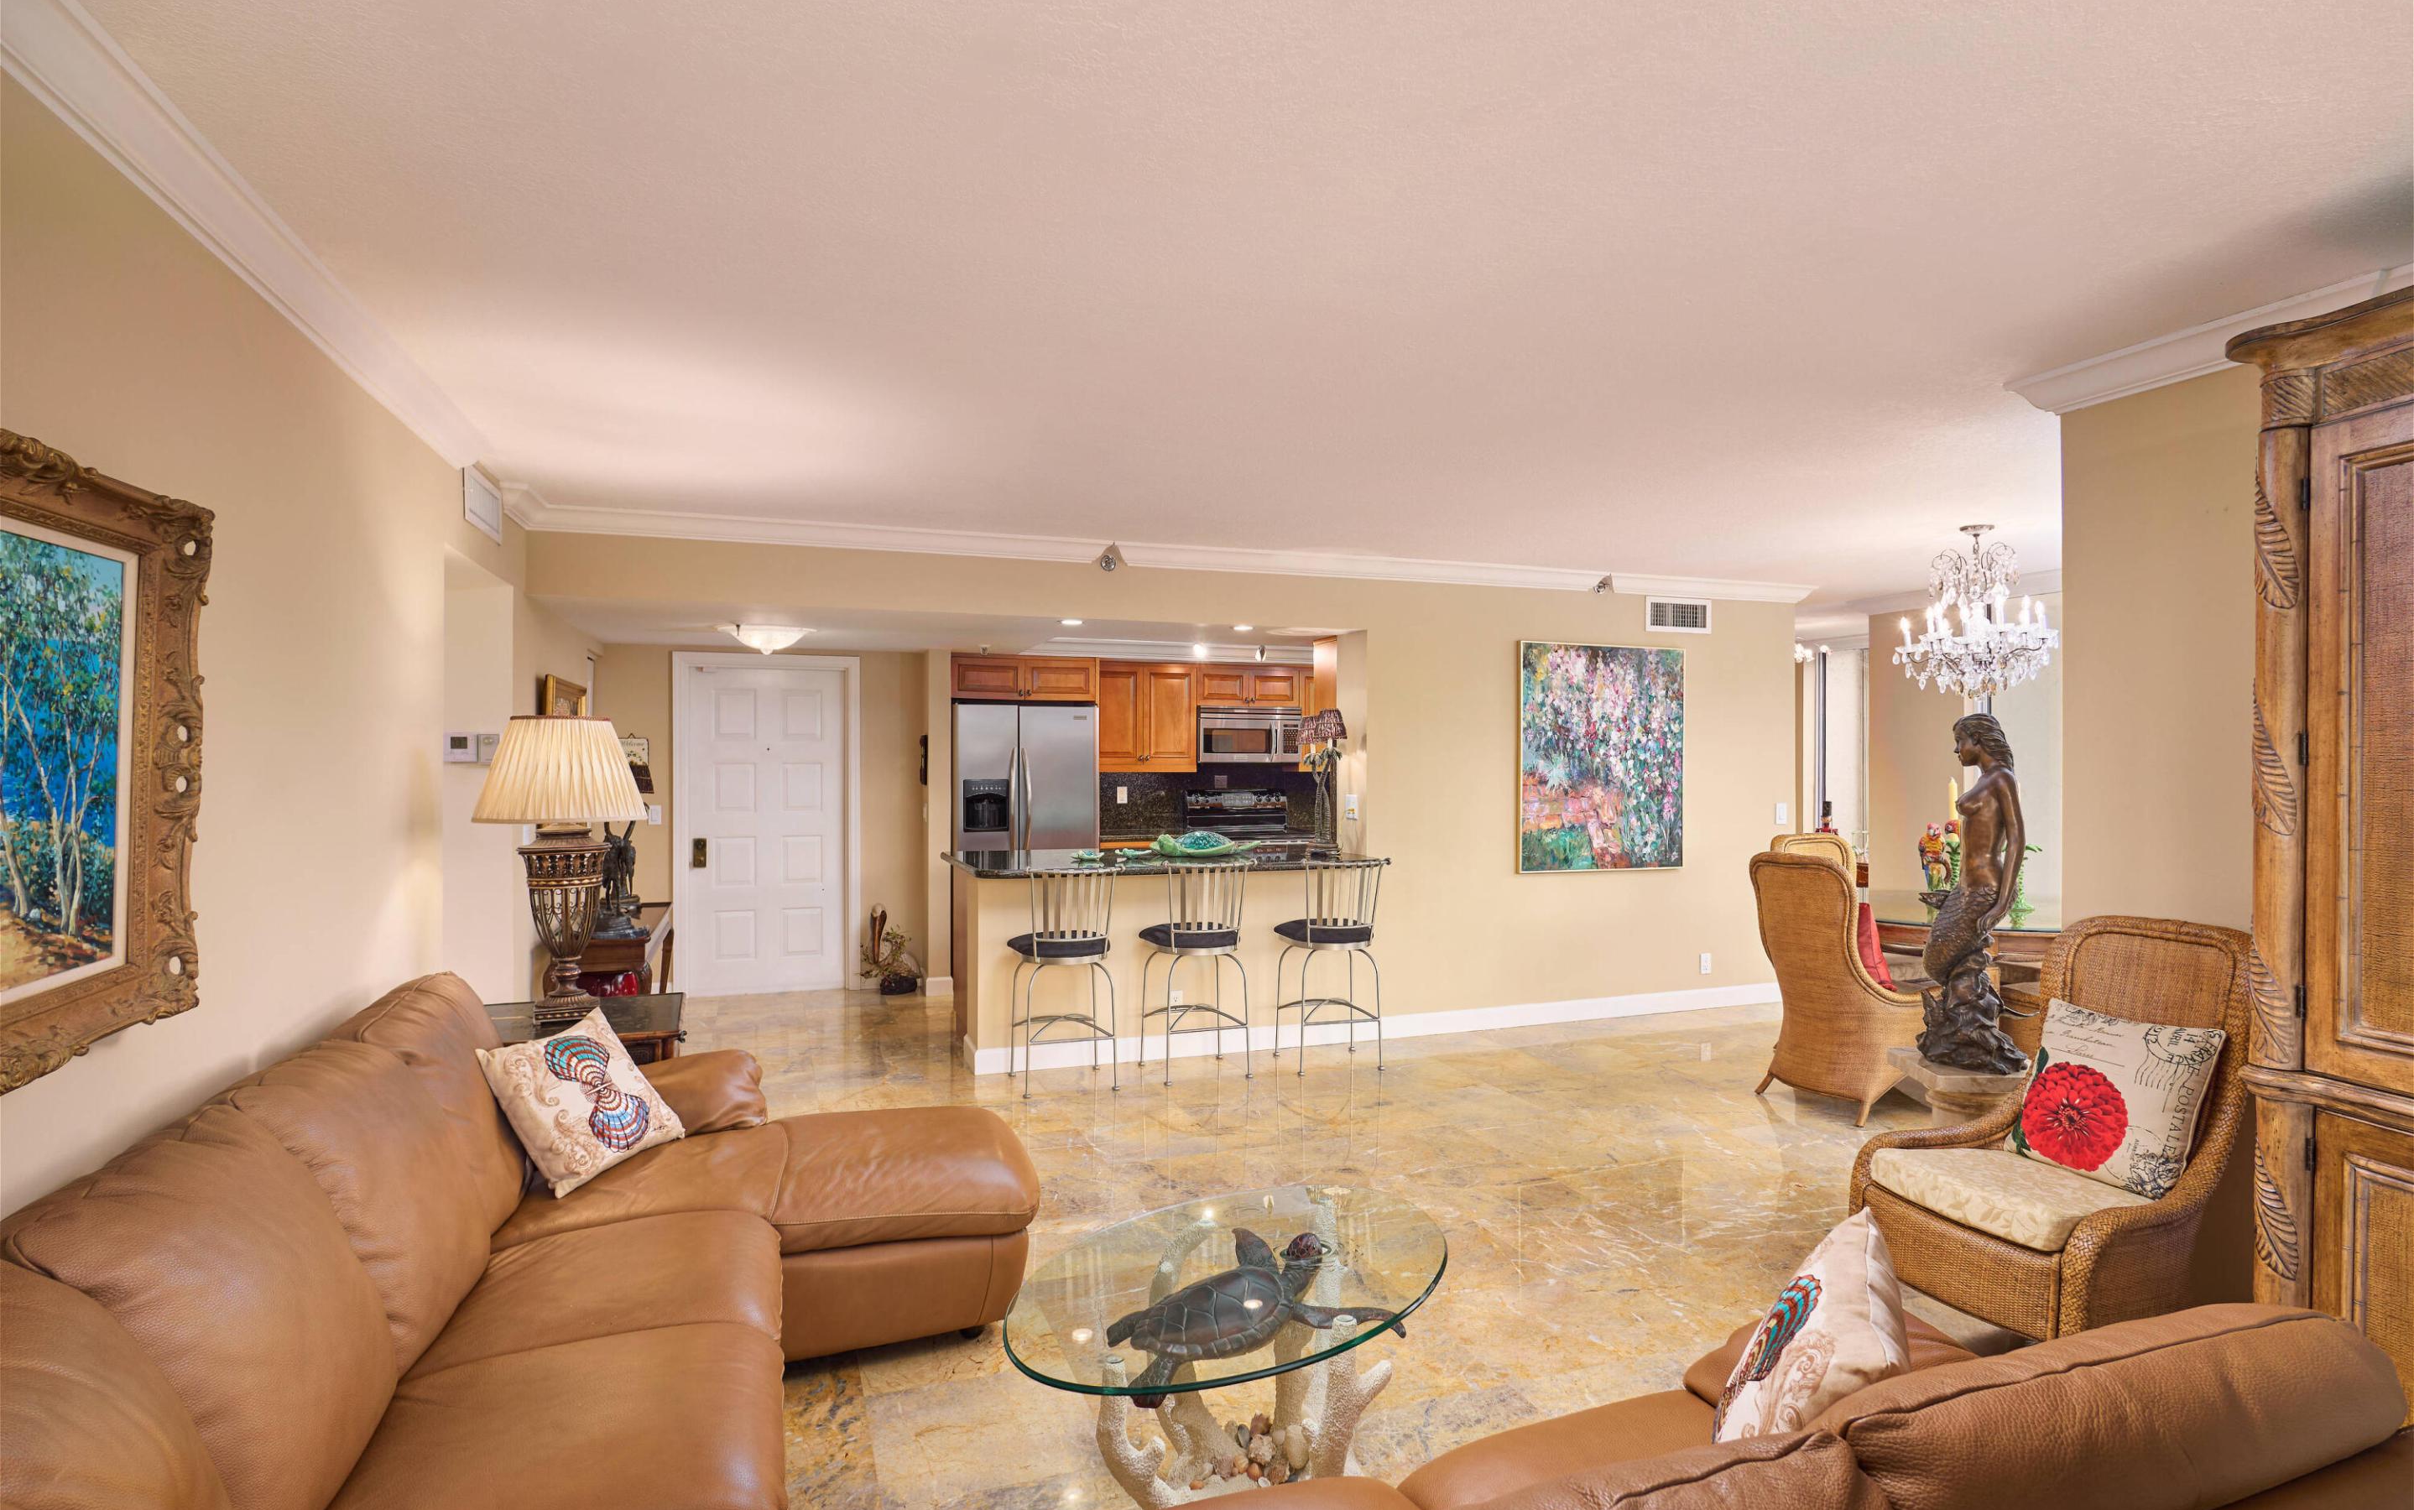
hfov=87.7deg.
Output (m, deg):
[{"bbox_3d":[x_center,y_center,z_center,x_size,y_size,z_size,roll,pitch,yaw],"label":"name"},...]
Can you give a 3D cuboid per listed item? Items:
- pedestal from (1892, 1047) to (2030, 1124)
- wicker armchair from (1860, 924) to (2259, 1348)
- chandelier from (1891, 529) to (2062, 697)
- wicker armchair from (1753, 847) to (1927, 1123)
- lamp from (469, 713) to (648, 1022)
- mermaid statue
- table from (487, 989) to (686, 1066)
[{"bbox_3d":[2.522,1.250,4.151,0.360,0.460,0.360,0,0,0],"label":"pedestal"},{"bbox_3d":[2.255,0.965,3.325,0.790,1.030,0.630,0,0,-22],"label":"wicker armchair"},{"bbox_3d":[3.415,-0.615,5.580,0.640,0.790,0.640,0,0,0],"label":"chandelier"},{"bbox_3d":[2.777,0.930,5.270,0.700,1.060,0.620,0,0,-19],"label":"wicker armchair"},{"bbox_3d":[-2.091,0.370,4.091,0.510,0.980,0.510,0,0,-20],"label":"lamp"},{"bbox_3d":[2.535,0.430,4.160,0.330,1.140,0.280,0,0,11],"label":"mermaid statue"},{"bbox_3d":[-2.086,1.170,4.077,0.730,0.620,0.700,0,0,-20],"label":"table"}]

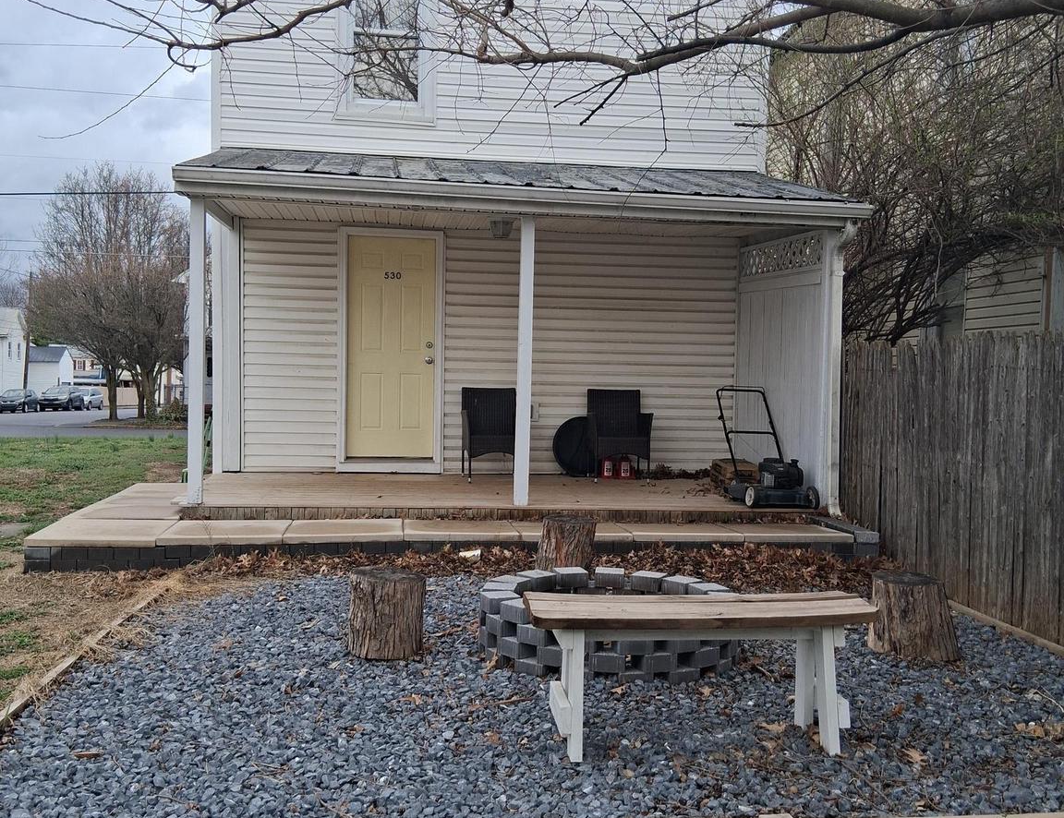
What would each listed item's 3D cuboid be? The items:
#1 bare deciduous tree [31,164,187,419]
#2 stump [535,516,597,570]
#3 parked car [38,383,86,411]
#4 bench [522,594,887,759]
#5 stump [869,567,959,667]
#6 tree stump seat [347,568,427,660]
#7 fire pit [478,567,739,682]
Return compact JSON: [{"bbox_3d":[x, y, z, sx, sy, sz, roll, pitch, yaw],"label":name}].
[{"bbox_3d":[-18.798,-5.267,48.000,7.000,11.300,6.800,1,2,-6],"label":"bare deciduous tree"},{"bbox_3d":[0.206,0.838,6.300,0.350,0.375,0.350,1,2,-6],"label":"stump"},{"bbox_3d":[-32.492,-0.703,73.500,1.850,1.680,4.600,1,2,-6],"label":"parked car"},{"bbox_3d":[0.571,0.888,3.591,1.180,0.460,0.400,1,2,-8],"label":"bench"},{"bbox_3d":[1.729,0.934,4.840,0.385,0.335,0.380,1,2,-6],"label":"stump"},{"bbox_3d":[-0.638,0.895,4.680,0.335,0.330,0.335,1,2,-6],"label":"tree stump seat"},{"bbox_3d":[0.351,0.952,4.850,1.180,0.250,1.180,1,2,-6],"label":"fire pit"}]

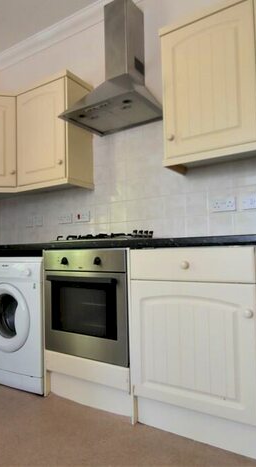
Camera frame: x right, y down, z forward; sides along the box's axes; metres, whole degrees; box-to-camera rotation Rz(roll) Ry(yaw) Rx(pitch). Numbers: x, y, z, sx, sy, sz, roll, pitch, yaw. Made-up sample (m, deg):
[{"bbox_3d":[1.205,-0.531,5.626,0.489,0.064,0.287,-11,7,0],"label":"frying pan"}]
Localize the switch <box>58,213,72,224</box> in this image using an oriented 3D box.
[{"bbox_3d":[-0.532,-0.122,2.478,0.148,0.086,0.012,-3,-5,31],"label":"switch"}]

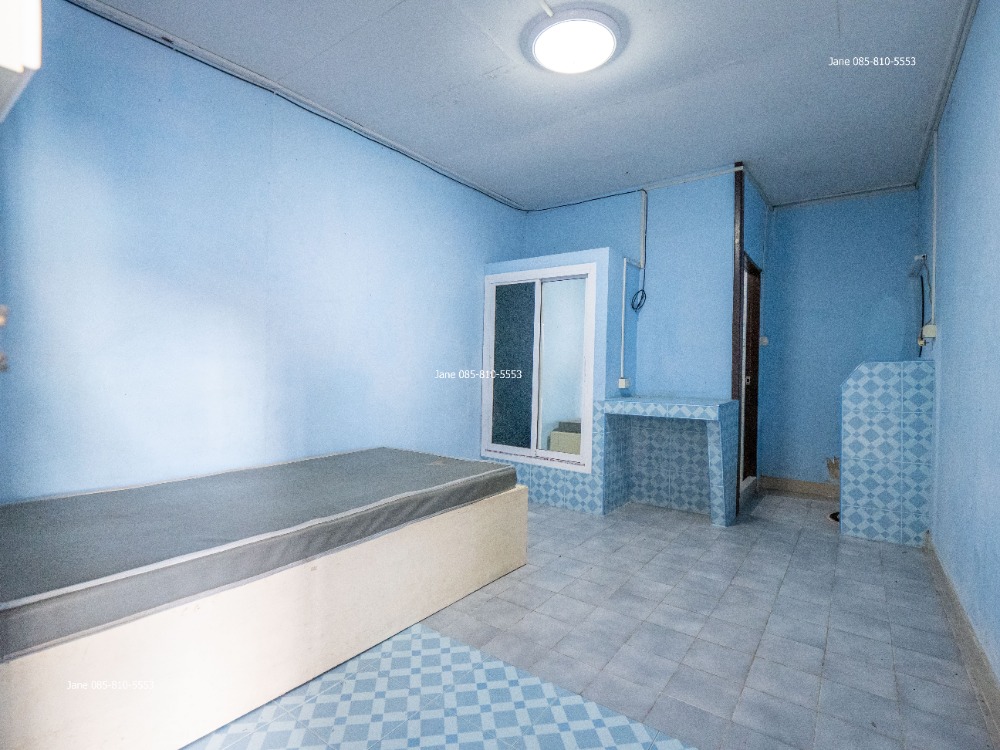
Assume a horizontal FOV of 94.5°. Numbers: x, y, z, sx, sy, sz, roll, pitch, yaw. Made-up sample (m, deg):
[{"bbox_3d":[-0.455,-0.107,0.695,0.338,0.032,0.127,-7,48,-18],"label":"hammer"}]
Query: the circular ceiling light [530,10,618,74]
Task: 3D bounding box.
[{"bbox_3d":[0.327,-1.447,2.039,0.380,0.065,0.380,0,1,0],"label":"circular ceiling light"}]

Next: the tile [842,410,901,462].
[{"bbox_3d":[2.350,0.384,2.922,0.300,0.303,0.012,1,1,38],"label":"tile"}]

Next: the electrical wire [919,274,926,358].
[{"bbox_3d":[2.804,-0.382,3.074,0.035,0.555,0.020,1,1,38],"label":"electrical wire"}]

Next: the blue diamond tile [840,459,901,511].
[{"bbox_3d":[2.352,0.689,2.923,0.300,0.305,0.012,1,1,38],"label":"blue diamond tile"}]

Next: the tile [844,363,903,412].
[{"bbox_3d":[2.348,0.077,2.922,0.300,0.310,0.012,1,1,38],"label":"tile"}]

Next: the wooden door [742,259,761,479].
[{"bbox_3d":[2.075,-0.010,3.832,0.050,1.780,0.660,1,1,38],"label":"wooden door"}]

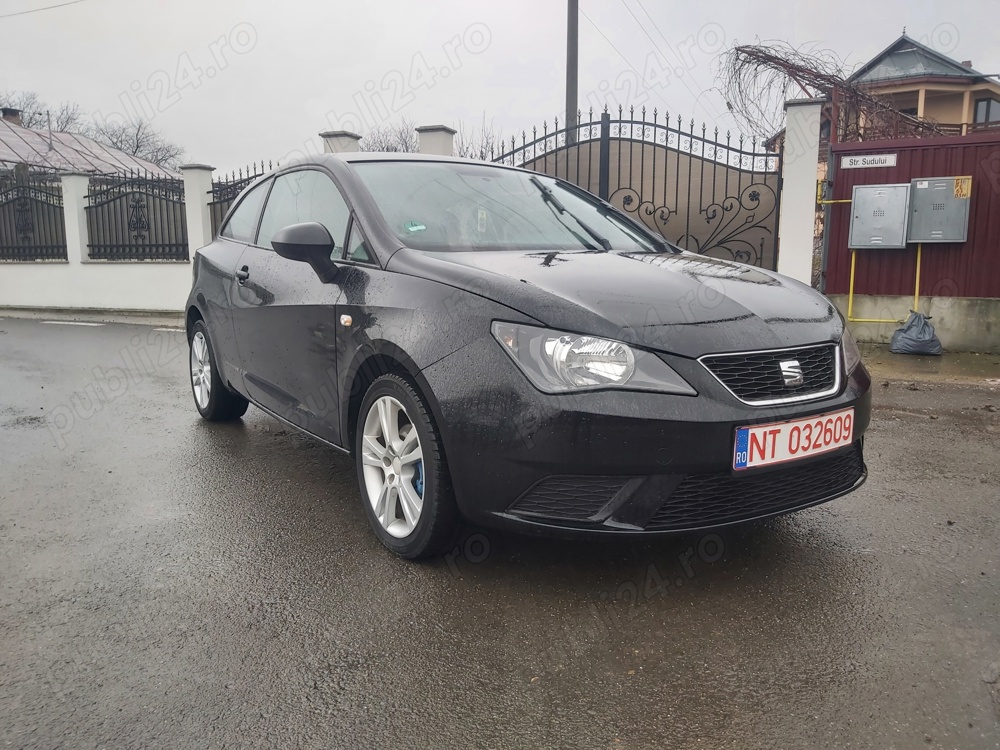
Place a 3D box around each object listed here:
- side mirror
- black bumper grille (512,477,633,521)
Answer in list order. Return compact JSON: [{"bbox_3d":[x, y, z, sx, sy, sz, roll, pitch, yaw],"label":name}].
[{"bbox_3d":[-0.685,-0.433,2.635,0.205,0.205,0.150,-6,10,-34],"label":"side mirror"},{"bbox_3d":[0.185,0.312,1.902,0.320,0.120,0.080,1,9,4],"label":"black bumper grille"}]

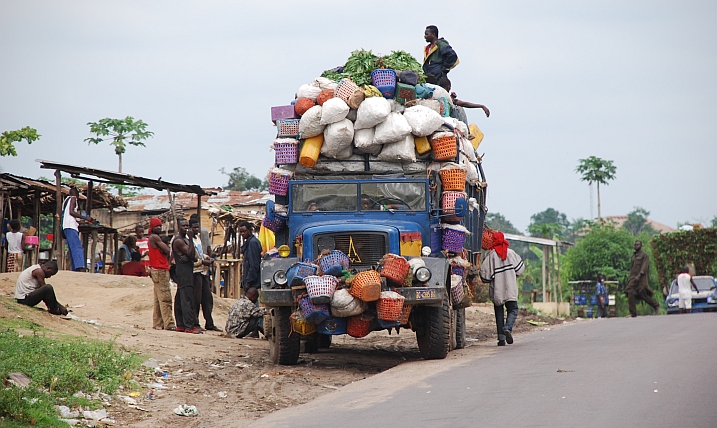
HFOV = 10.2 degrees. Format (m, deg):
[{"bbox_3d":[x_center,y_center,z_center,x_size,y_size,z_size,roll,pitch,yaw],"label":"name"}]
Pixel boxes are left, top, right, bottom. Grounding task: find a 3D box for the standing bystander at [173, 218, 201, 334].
[{"bbox_3d":[-2.564,0.930,60.400,0.380,1.724,0.500,0,0,40],"label":"standing bystander"}]

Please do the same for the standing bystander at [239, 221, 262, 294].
[{"bbox_3d":[-1.657,0.963,61.800,0.360,1.695,0.500,0,0,-26],"label":"standing bystander"}]

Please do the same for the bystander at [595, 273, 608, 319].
[{"bbox_3d":[7.360,2.680,122.000,0.360,1.696,0.480,0,0,28],"label":"bystander"}]

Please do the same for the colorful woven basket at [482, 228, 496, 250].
[{"bbox_3d":[2.025,0.396,62.500,0.370,0.350,0.370,0,0,5],"label":"colorful woven basket"}]

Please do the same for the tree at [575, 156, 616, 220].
[{"bbox_3d":[10.591,0.130,180.000,1.950,5.400,1.950,0,0,0],"label":"tree"}]

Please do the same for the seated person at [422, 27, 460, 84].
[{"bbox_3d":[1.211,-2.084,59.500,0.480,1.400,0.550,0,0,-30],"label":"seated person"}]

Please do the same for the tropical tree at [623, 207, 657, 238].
[{"bbox_3d":[14.650,2.033,210.000,2.100,4.849,2.100,0,0,0],"label":"tropical tree"}]

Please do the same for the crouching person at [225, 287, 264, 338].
[{"bbox_3d":[-1.668,1.482,60.000,0.700,0.790,0.520,0,0,-3],"label":"crouching person"}]

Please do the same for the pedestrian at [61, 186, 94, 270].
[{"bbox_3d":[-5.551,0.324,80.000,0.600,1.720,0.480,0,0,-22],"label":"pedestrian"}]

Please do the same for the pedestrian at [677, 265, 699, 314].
[{"bbox_3d":[8.495,2.128,104.000,0.550,1.570,0.360,0,0,6],"label":"pedestrian"}]

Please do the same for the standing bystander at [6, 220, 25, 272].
[{"bbox_3d":[-6.472,0.744,76.000,0.420,1.300,0.300,0,0,9],"label":"standing bystander"}]

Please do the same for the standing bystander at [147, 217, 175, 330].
[{"bbox_3d":[-2.983,0.916,61.000,0.420,1.710,0.500,0,0,25],"label":"standing bystander"}]

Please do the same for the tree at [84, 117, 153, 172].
[{"bbox_3d":[-7.746,-0.855,130.000,2.250,4.583,2.250,0,0,0],"label":"tree"}]

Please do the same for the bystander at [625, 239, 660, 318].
[{"bbox_3d":[6.310,1.444,89.500,0.850,1.711,0.550,0,0,-34],"label":"bystander"}]

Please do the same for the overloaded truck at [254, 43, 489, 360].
[{"bbox_3d":[0.216,-0.160,57.900,2.700,4.400,8.200,0,0,5],"label":"overloaded truck"}]

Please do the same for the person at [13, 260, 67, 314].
[{"bbox_3d":[-4.697,1.097,59.500,0.770,0.805,0.480,0,0,9],"label":"person"}]

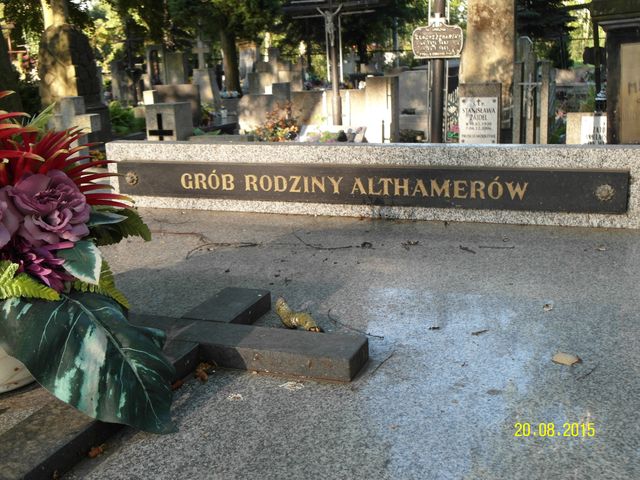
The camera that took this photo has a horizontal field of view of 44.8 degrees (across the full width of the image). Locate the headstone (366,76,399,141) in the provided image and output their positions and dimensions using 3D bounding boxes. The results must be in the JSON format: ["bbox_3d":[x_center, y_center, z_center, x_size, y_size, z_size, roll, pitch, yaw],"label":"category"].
[{"bbox_3d":[0.502,-0.979,6.071,0.210,0.580,0.200,3,15,21],"label":"headstone"}]

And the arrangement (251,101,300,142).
[{"bbox_3d":[-0.315,-0.844,5.639,0.290,0.320,0.250,3,15,21],"label":"arrangement"}]

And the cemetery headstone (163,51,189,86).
[{"bbox_3d":[-2.002,-2.273,11.105,0.290,0.850,0.130,3,15,21],"label":"cemetery headstone"}]

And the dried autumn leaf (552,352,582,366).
[{"bbox_3d":[0.372,0.180,1.168,0.035,0.009,0.026,10,19,40],"label":"dried autumn leaf"}]

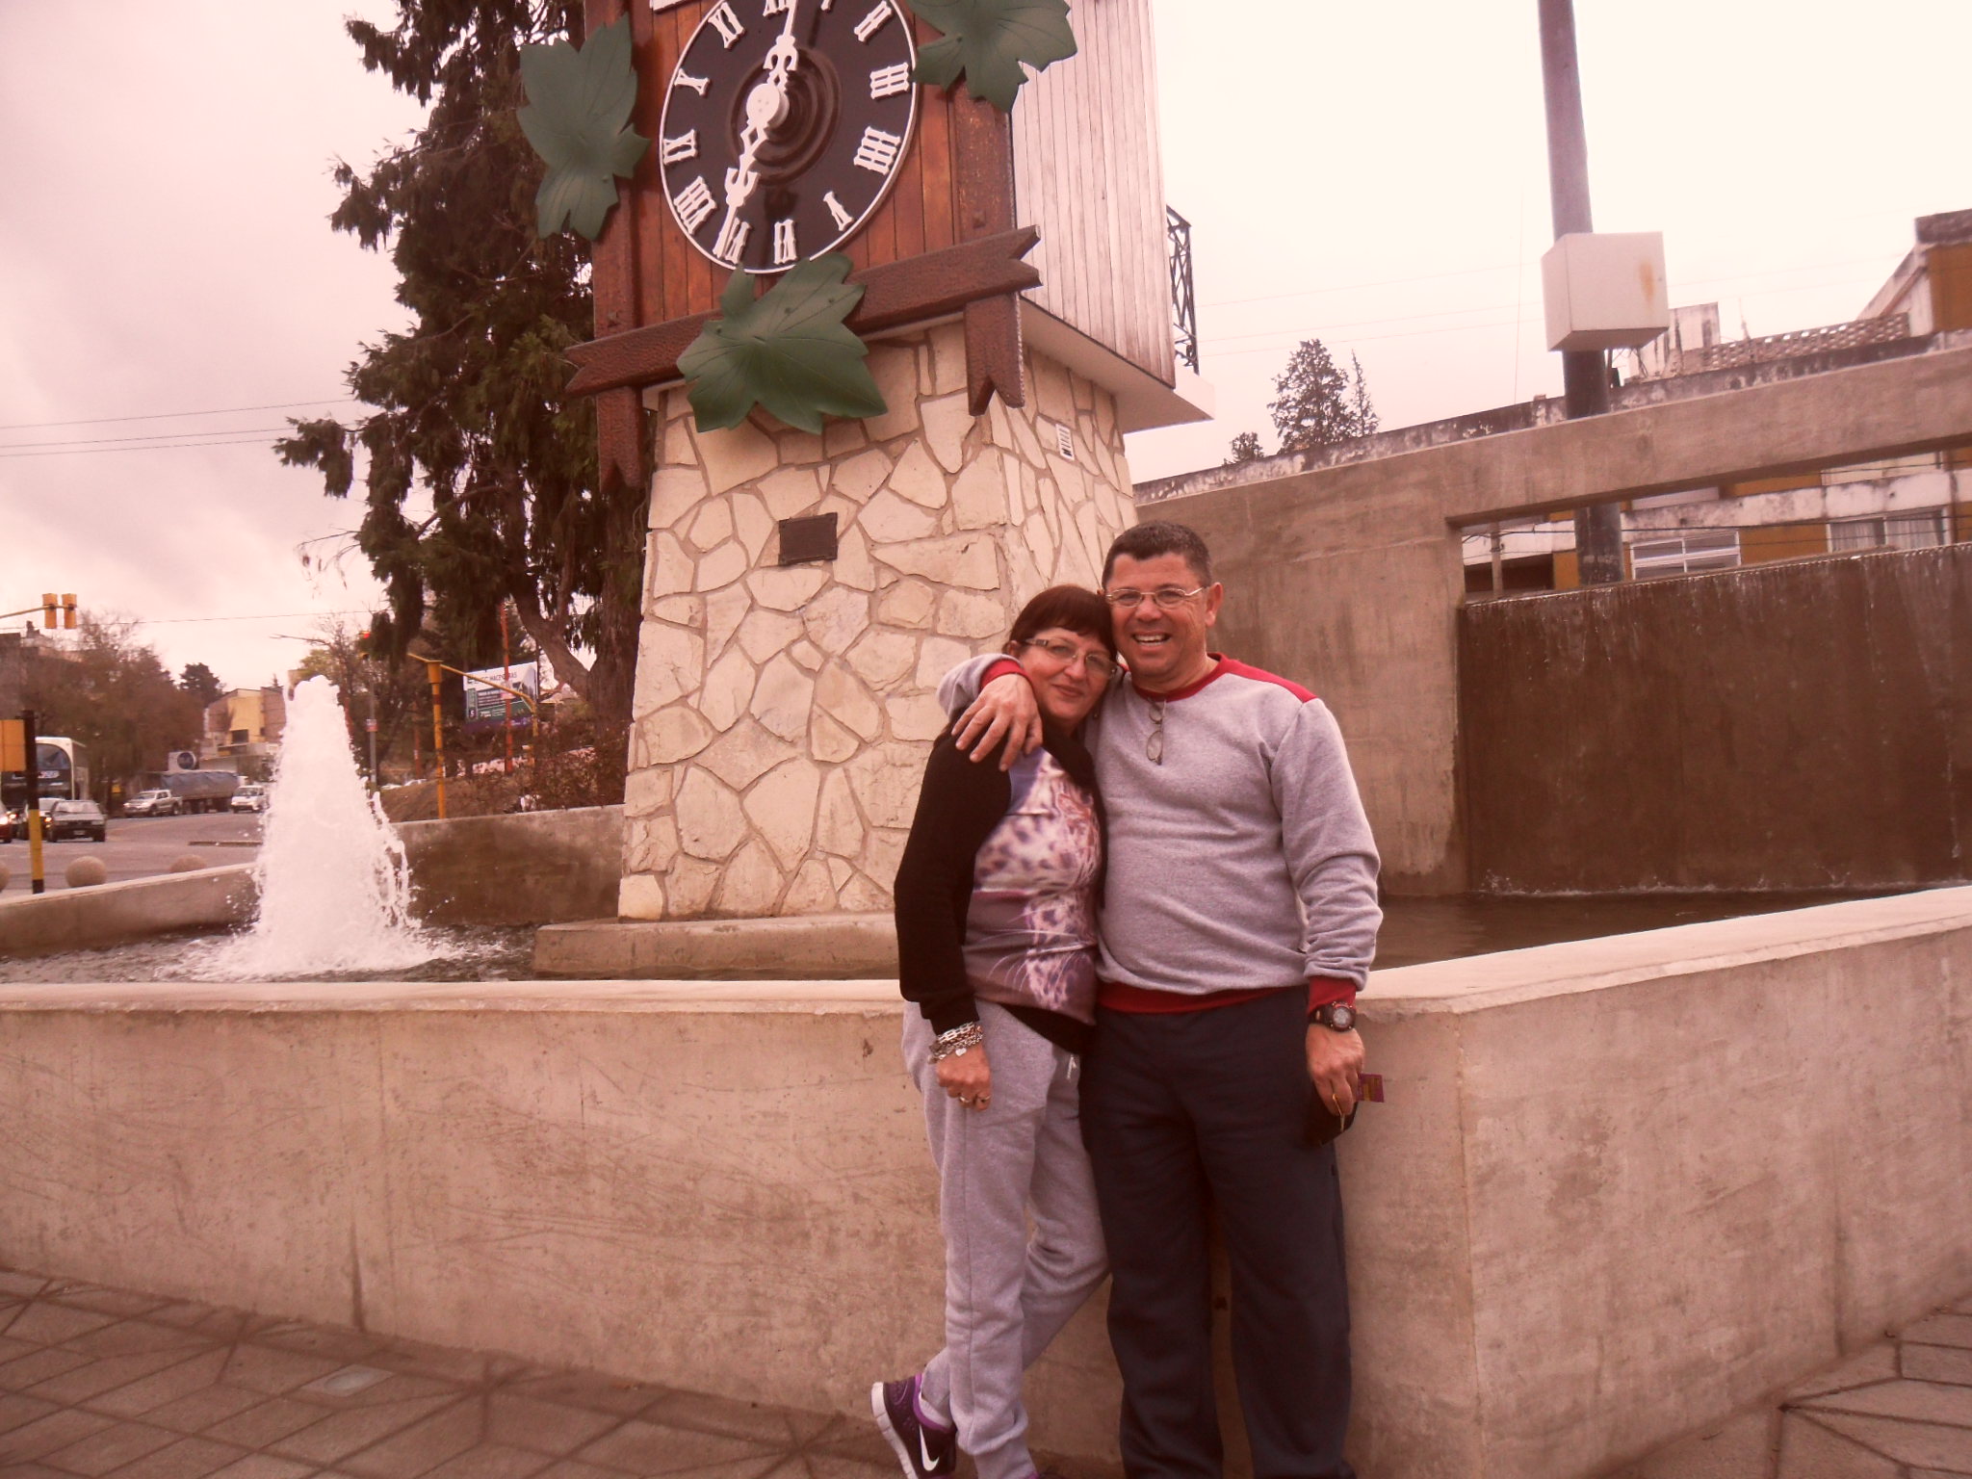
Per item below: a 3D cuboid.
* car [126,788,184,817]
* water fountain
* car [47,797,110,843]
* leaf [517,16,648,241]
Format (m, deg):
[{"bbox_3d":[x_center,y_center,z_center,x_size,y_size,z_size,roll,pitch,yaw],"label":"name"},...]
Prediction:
[{"bbox_3d":[-56.250,4.292,104.000,1.800,1.770,5.100,-3,-3,-6],"label":"car"},{"bbox_3d":[-3.398,0.423,7.900,1.200,1.500,1.200,-3,-3,0],"label":"water fountain"},{"bbox_3d":[-32.770,2.918,55.500,1.640,1.400,4.150,-1,-4,-35],"label":"car"},{"bbox_3d":[-1.811,-2.733,6.900,0.740,0.970,0.170,-5,-4,27],"label":"leaf"}]

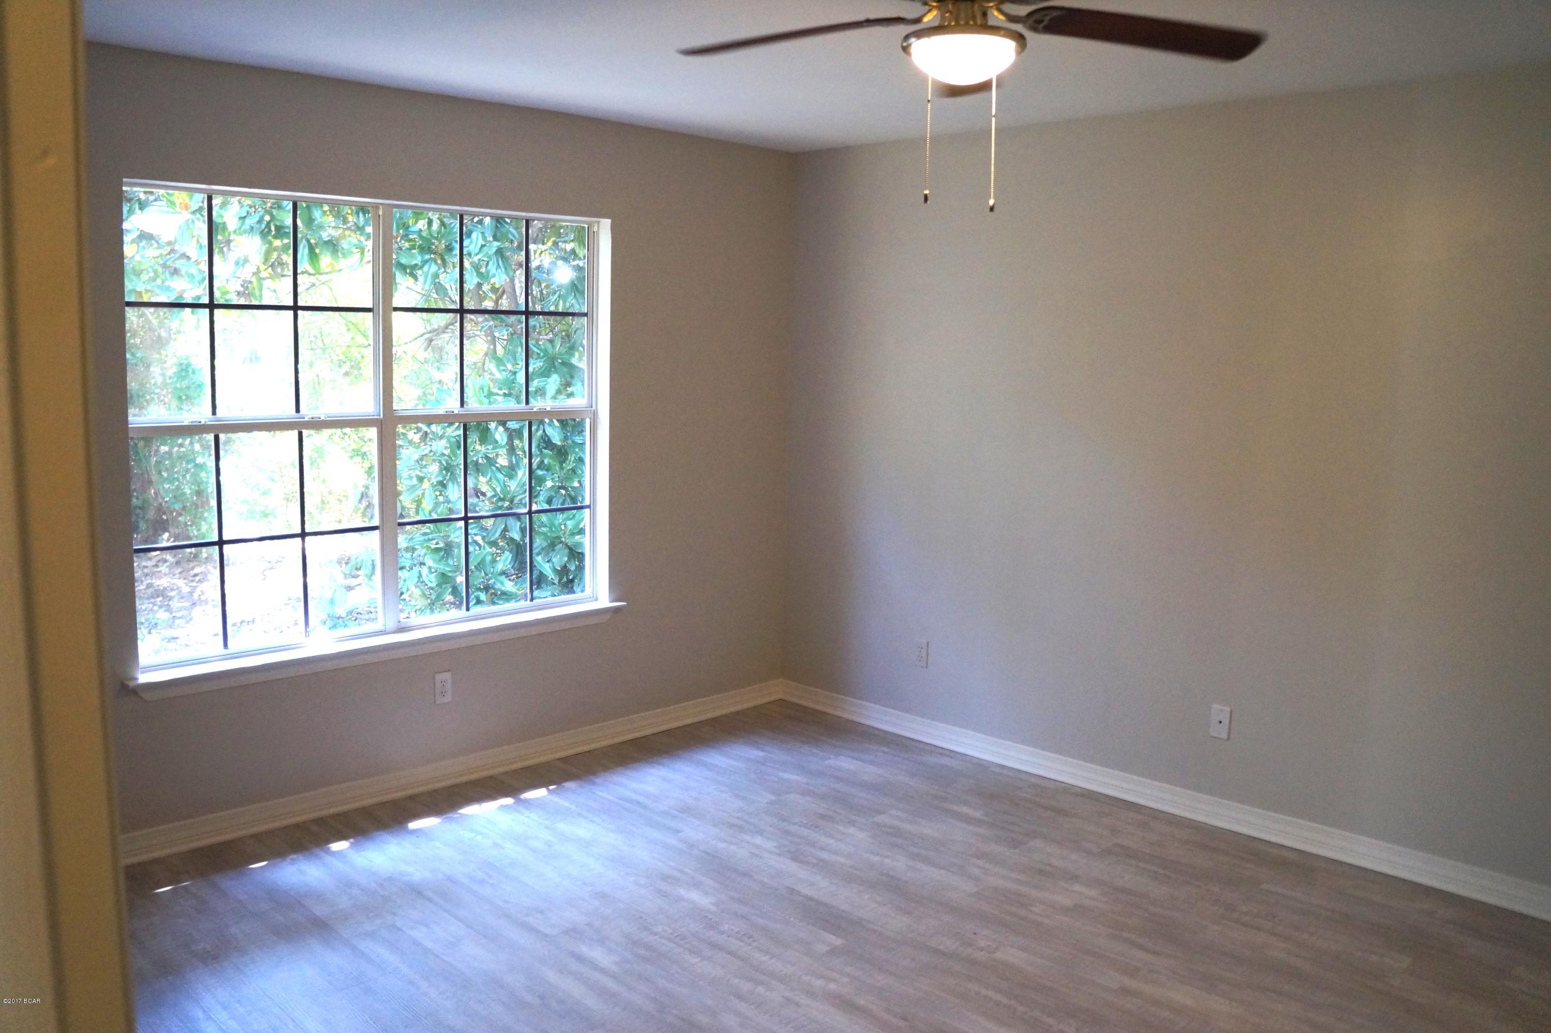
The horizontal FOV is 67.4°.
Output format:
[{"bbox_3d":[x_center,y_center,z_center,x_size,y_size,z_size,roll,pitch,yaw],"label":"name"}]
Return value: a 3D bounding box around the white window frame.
[{"bbox_3d":[-1.323,-0.328,4.103,1.750,1.500,0.100,-7,12,-44],"label":"white window frame"}]

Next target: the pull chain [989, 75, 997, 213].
[{"bbox_3d":[0.453,-0.782,2.421,0.013,0.290,0.013,1,8,0],"label":"pull chain"}]

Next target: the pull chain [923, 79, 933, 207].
[{"bbox_3d":[0.304,-0.750,2.295,0.013,0.265,0.013,1,8,0],"label":"pull chain"}]

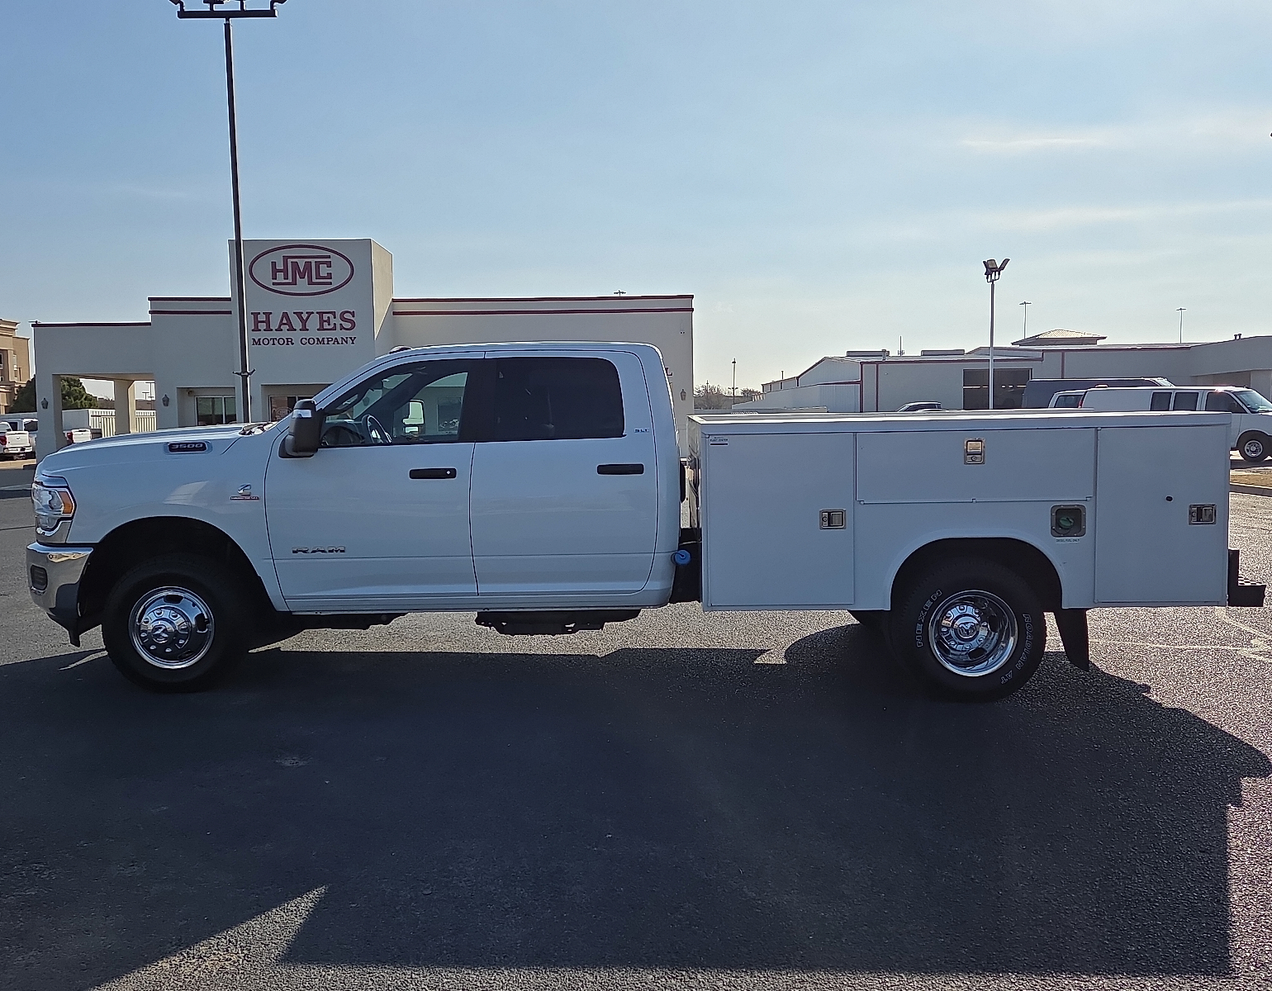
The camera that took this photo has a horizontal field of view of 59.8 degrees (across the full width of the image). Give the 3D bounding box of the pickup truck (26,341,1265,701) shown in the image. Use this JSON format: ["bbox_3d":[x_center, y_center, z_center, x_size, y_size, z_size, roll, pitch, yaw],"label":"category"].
[{"bbox_3d":[-0.111,0.046,6.998,6.980,1.970,2.480,-1,5,2],"label":"pickup truck"}]

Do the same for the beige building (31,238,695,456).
[{"bbox_3d":[-9.451,-5.207,42.047,22.740,7.250,11.500,-1,5,-3],"label":"beige building"}]

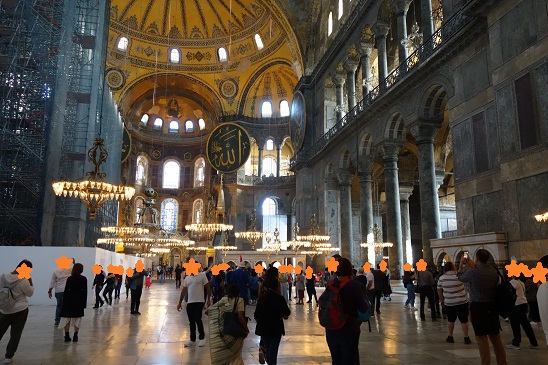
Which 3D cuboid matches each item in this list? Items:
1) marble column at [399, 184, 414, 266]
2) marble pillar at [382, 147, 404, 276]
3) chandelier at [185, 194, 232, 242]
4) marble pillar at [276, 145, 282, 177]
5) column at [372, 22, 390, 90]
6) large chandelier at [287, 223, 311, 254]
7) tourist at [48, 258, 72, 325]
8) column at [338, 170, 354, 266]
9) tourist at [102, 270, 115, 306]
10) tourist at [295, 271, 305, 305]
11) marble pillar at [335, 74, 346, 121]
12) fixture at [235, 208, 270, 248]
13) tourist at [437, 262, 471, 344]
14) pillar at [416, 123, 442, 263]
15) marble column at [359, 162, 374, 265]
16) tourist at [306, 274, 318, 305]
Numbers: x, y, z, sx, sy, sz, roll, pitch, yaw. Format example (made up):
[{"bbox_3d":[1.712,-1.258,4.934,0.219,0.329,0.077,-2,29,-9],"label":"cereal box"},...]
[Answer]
[{"bbox_3d":[12.933,5.024,41.649,1.250,9.500,1.250,3,-11,-11],"label":"marble column"},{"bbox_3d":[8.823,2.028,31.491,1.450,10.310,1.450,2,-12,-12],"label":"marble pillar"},{"bbox_3d":[-2.958,1.725,19.600,2.150,2.250,2.150,3,-11,-11],"label":"chandelier"},{"bbox_3d":[0.796,-3.079,64.000,0.650,5.300,0.650,3,-11,-11],"label":"marble pillar"},{"bbox_3d":[8.542,-9.604,33.385,0.900,6.180,0.900,3,-12,-11],"label":"column"},{"bbox_3d":[1.695,4.096,31.000,2.100,2.250,2.100,0,-11,0],"label":"large chandelier"},{"bbox_3d":[-6.062,3.164,12.157,0.600,1.750,0.420,1,-11,-5],"label":"tourist"},{"bbox_3d":[6.774,4.101,39.727,1.400,10.400,1.400,3,-11,-11],"label":"column"},{"bbox_3d":[-6.308,3.963,16.459,0.500,1.630,0.400,-9,-15,41],"label":"tourist"},{"bbox_3d":[1.133,4.455,18.657,0.380,1.610,0.460,8,-14,-36],"label":"tourist"},{"bbox_3d":[6.594,-7.778,42.633,0.900,6.180,0.900,3,-12,-11],"label":"marble pillar"},{"bbox_3d":[-1.996,4.398,40.300,3.400,3.700,3.400,3,-12,-11],"label":"fixture"},{"bbox_3d":[3.816,2.533,9.062,0.620,1.670,0.400,-2,-12,13],"label":"tourist"},{"bbox_3d":[9.499,1.379,25.945,1.200,10.730,1.200,3,-12,-11],"label":"pillar"},{"bbox_3d":[7.640,3.263,34.738,1.100,10.440,1.100,3,-12,-11],"label":"marble column"},{"bbox_3d":[1.632,4.469,18.656,0.520,1.600,0.400,-8,-14,37],"label":"tourist"}]

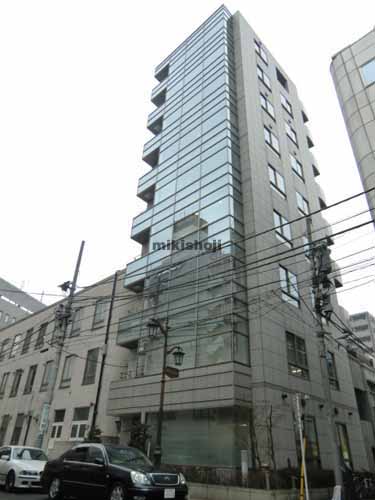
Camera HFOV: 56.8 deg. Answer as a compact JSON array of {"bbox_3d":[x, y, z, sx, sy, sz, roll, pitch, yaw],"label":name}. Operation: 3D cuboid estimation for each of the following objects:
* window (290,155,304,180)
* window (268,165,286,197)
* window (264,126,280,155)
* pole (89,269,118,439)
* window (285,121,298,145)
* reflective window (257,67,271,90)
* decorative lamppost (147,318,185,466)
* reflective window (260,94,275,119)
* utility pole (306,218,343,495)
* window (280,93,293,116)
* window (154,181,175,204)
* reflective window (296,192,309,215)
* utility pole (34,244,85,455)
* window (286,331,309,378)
[{"bbox_3d":[7.879,-5.834,24.927,0.150,1.486,1.795,-24,-40,37],"label":"window"},{"bbox_3d":[5.419,-4.120,21.018,0.150,1.430,1.845,-24,-40,37],"label":"window"},{"bbox_3d":[5.639,-7.228,23.065,0.150,1.600,1.830,-24,-39,37],"label":"window"},{"bbox_3d":[-4.837,6.257,19.521,0.200,11.036,0.200,-24,-40,37],"label":"pole"},{"bbox_3d":[8.105,-8.958,26.984,0.150,1.600,1.830,-24,-39,37],"label":"window"},{"bbox_3d":[5.757,-12.924,26.149,0.150,1.534,1.828,-24,-40,37],"label":"reflective window"},{"bbox_3d":[-0.887,5.016,11.724,0.500,5.544,1.650,-24,-40,37],"label":"decorative lamppost"},{"bbox_3d":[5.766,-10.197,24.816,0.150,1.600,1.830,-24,-39,37],"label":"reflective window"},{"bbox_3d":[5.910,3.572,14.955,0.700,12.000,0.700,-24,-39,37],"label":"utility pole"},{"bbox_3d":[8.092,-11.756,28.361,0.150,1.502,1.817,-24,-40,37],"label":"window"},{"bbox_3d":[-1.402,-3.576,21.601,1.950,1.180,0.140,-24,-39,37],"label":"window"},{"bbox_3d":[7.880,-3.021,23.516,0.150,1.600,1.830,-24,-39,37],"label":"reflective window"},{"bbox_3d":[-6.939,4.919,18.789,0.700,12.600,0.700,-24,-39,37],"label":"utility pole"},{"bbox_3d":[4.946,4.790,15.665,0.150,1.785,1.812,-24,-40,37],"label":"window"}]

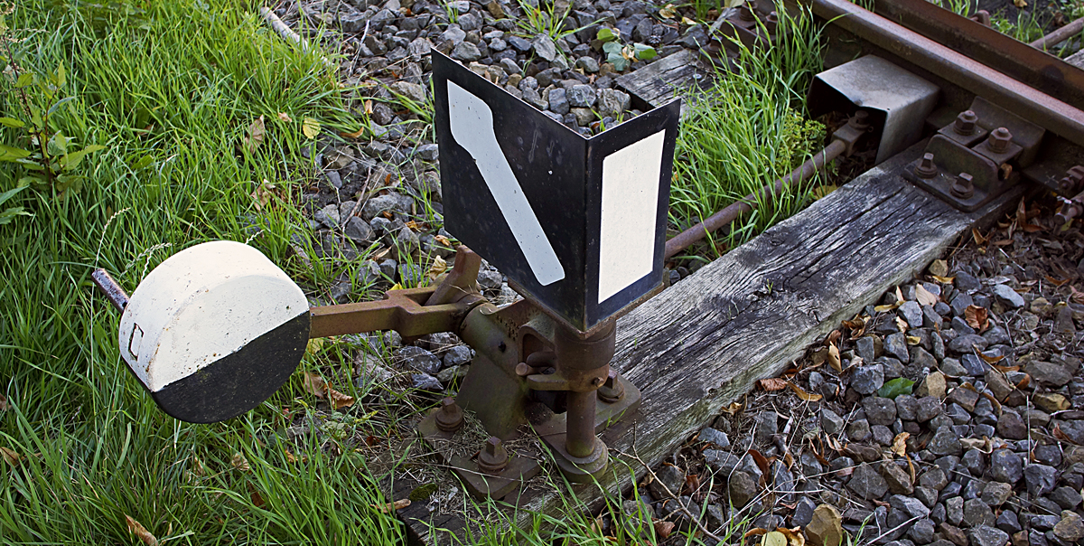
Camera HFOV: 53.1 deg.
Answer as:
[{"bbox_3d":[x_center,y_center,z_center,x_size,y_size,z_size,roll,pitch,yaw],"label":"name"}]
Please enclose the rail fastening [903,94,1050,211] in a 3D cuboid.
[{"bbox_3d":[0.933,-0.265,2.323,0.240,0.134,0.176,-28,48,-27],"label":"rail fastening"}]

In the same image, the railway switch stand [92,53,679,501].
[{"bbox_3d":[-0.206,0.031,1.559,0.702,0.712,0.553,-28,48,-27],"label":"railway switch stand"}]

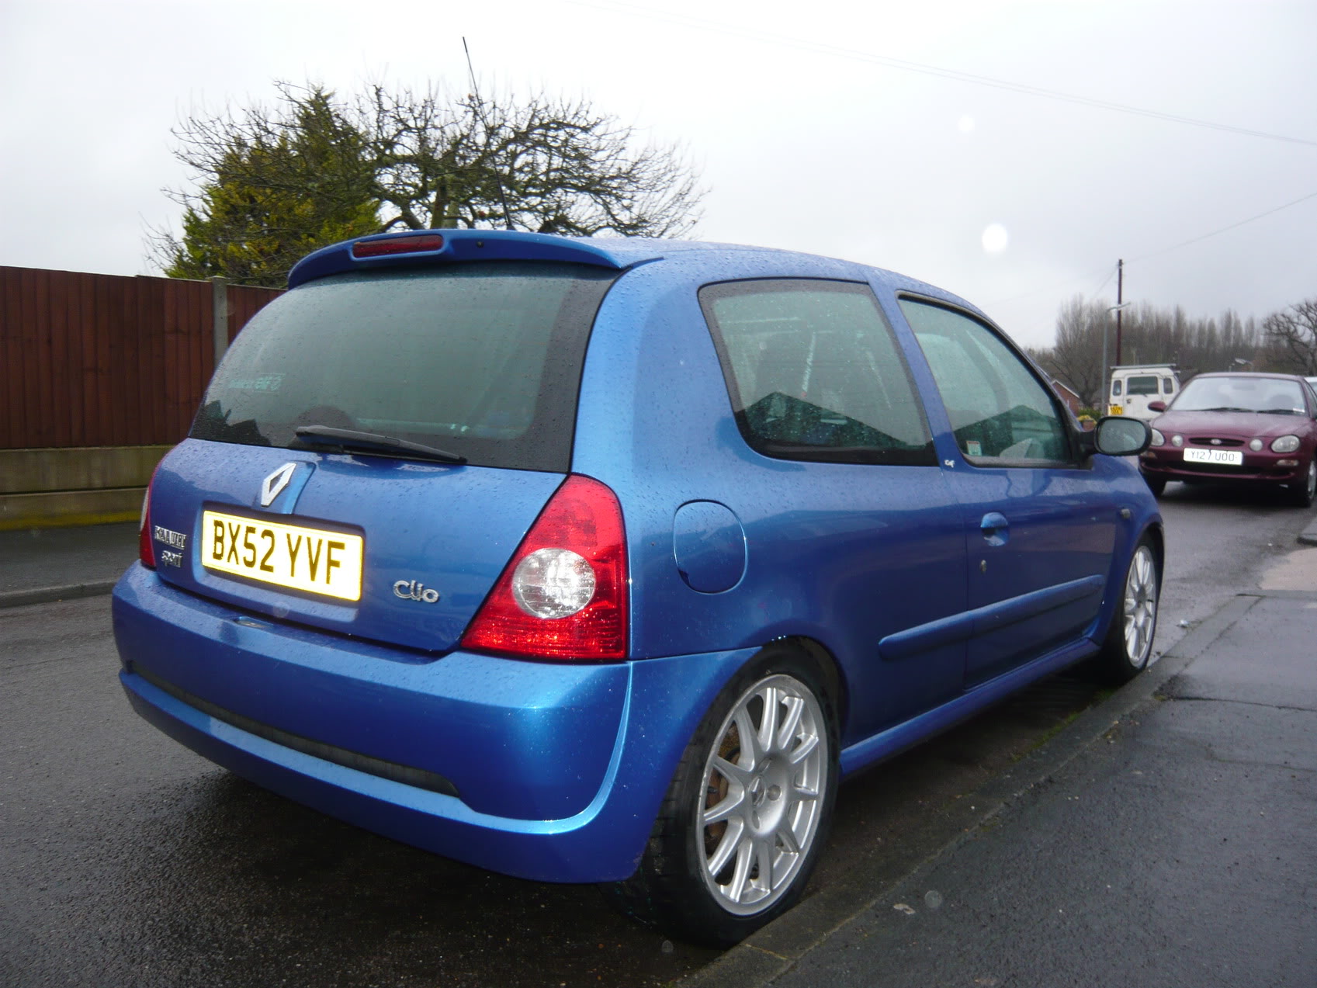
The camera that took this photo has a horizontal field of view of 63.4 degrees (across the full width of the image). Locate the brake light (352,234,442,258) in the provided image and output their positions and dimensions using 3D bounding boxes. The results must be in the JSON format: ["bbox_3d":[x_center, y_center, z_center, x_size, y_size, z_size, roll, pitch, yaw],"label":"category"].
[{"bbox_3d":[-0.519,-0.499,2.159,0.280,0.038,0.040,6,7,38],"label":"brake light"}]

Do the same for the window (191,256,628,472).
[{"bbox_3d":[-0.564,-0.261,2.133,1.200,0.475,0.100,6,-28,38],"label":"window"}]

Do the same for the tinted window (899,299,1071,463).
[{"bbox_3d":[0.910,-0.286,2.881,0.060,0.450,0.900,-20,-9,38],"label":"tinted window"}]

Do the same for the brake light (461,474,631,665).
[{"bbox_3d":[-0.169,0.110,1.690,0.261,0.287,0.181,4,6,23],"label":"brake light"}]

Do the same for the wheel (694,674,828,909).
[{"bbox_3d":[0.136,0.546,2.020,0.180,0.440,0.440,6,7,38],"label":"wheel"}]

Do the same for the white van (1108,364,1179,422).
[{"bbox_3d":[13.900,-2.500,30.400,1.750,2.080,4.300,3,4,27],"label":"white van"}]

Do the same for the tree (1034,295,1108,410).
[{"bbox_3d":[32.879,-10.800,85.000,5.800,10.000,5.800,2,4,21],"label":"tree"}]

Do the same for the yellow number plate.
[{"bbox_3d":[-0.714,0.109,1.990,0.520,0.111,0.015,6,3,38],"label":"yellow number plate"}]

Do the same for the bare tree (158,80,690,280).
[{"bbox_3d":[-2.970,-2.700,13.800,7.000,5.200,6.200,0,4,-12],"label":"bare tree"}]

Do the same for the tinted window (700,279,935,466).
[{"bbox_3d":[0.363,-0.254,2.212,0.060,0.440,0.730,-20,-10,40],"label":"tinted window"}]

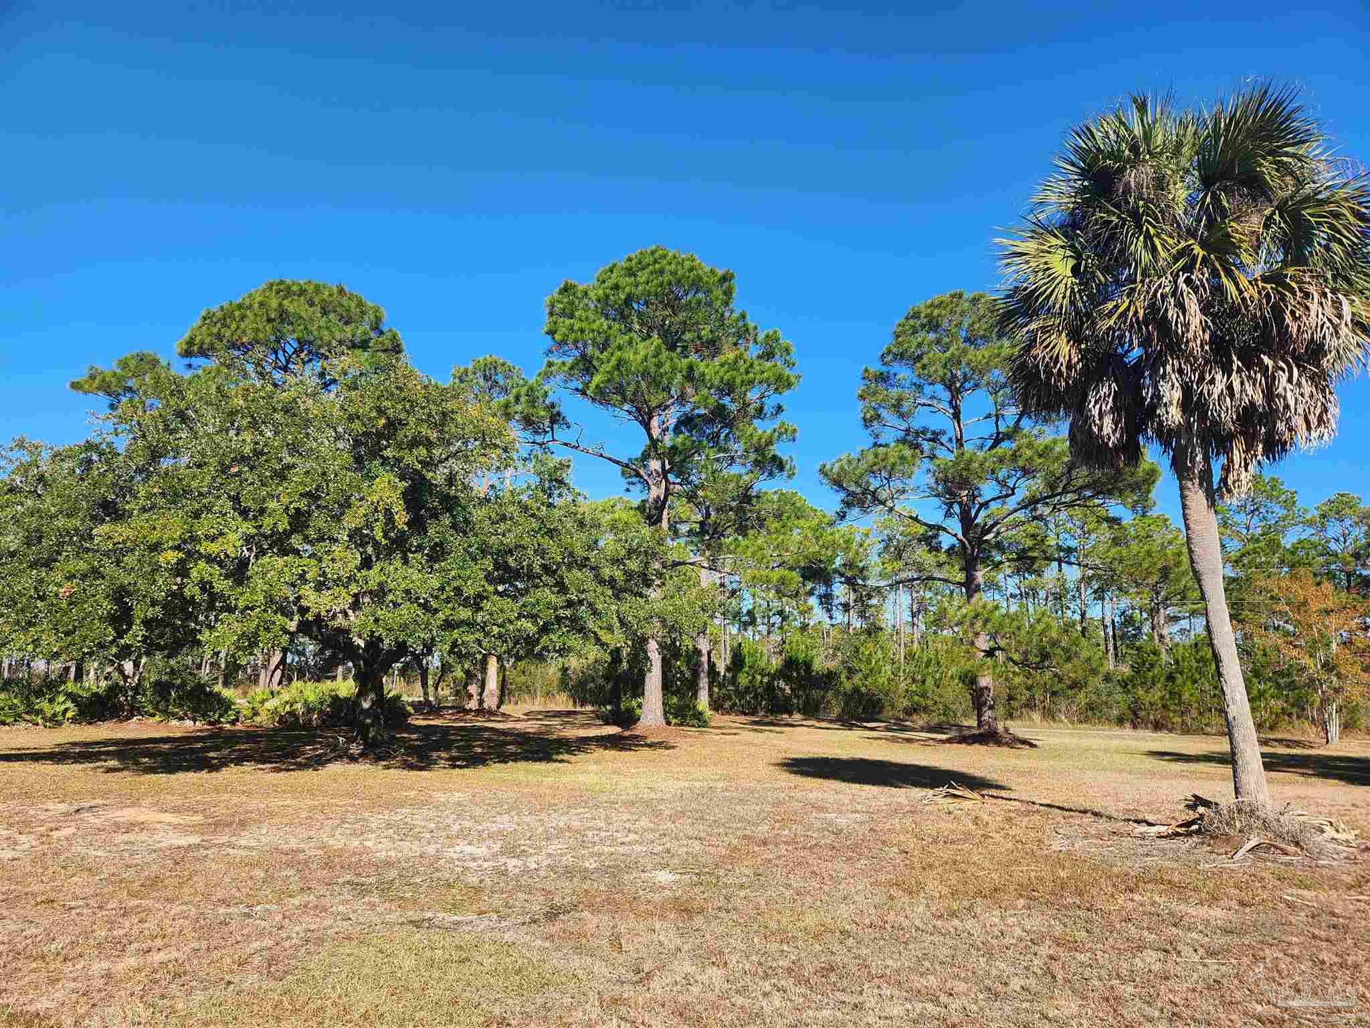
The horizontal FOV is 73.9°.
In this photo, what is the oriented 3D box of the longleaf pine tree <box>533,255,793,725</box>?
[{"bbox_3d":[-0.640,-0.879,27.812,7.800,14.500,7.400,0,-10,0],"label":"longleaf pine tree"}]

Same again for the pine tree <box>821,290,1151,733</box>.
[{"bbox_3d":[7.200,-0.143,22.726,7.700,11.300,7.300,0,-10,0],"label":"pine tree"}]

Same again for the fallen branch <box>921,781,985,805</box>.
[{"bbox_3d":[3.418,3.529,11.580,0.800,0.230,0.500,0,-10,0],"label":"fallen branch"}]

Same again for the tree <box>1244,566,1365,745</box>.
[{"bbox_3d":[14.458,3.308,21.274,3.000,4.000,2.900,0,-10,0],"label":"tree"}]

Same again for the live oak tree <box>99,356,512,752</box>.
[{"bbox_3d":[-8.908,0.803,22.043,9.300,9.200,8.800,0,-10,0],"label":"live oak tree"}]

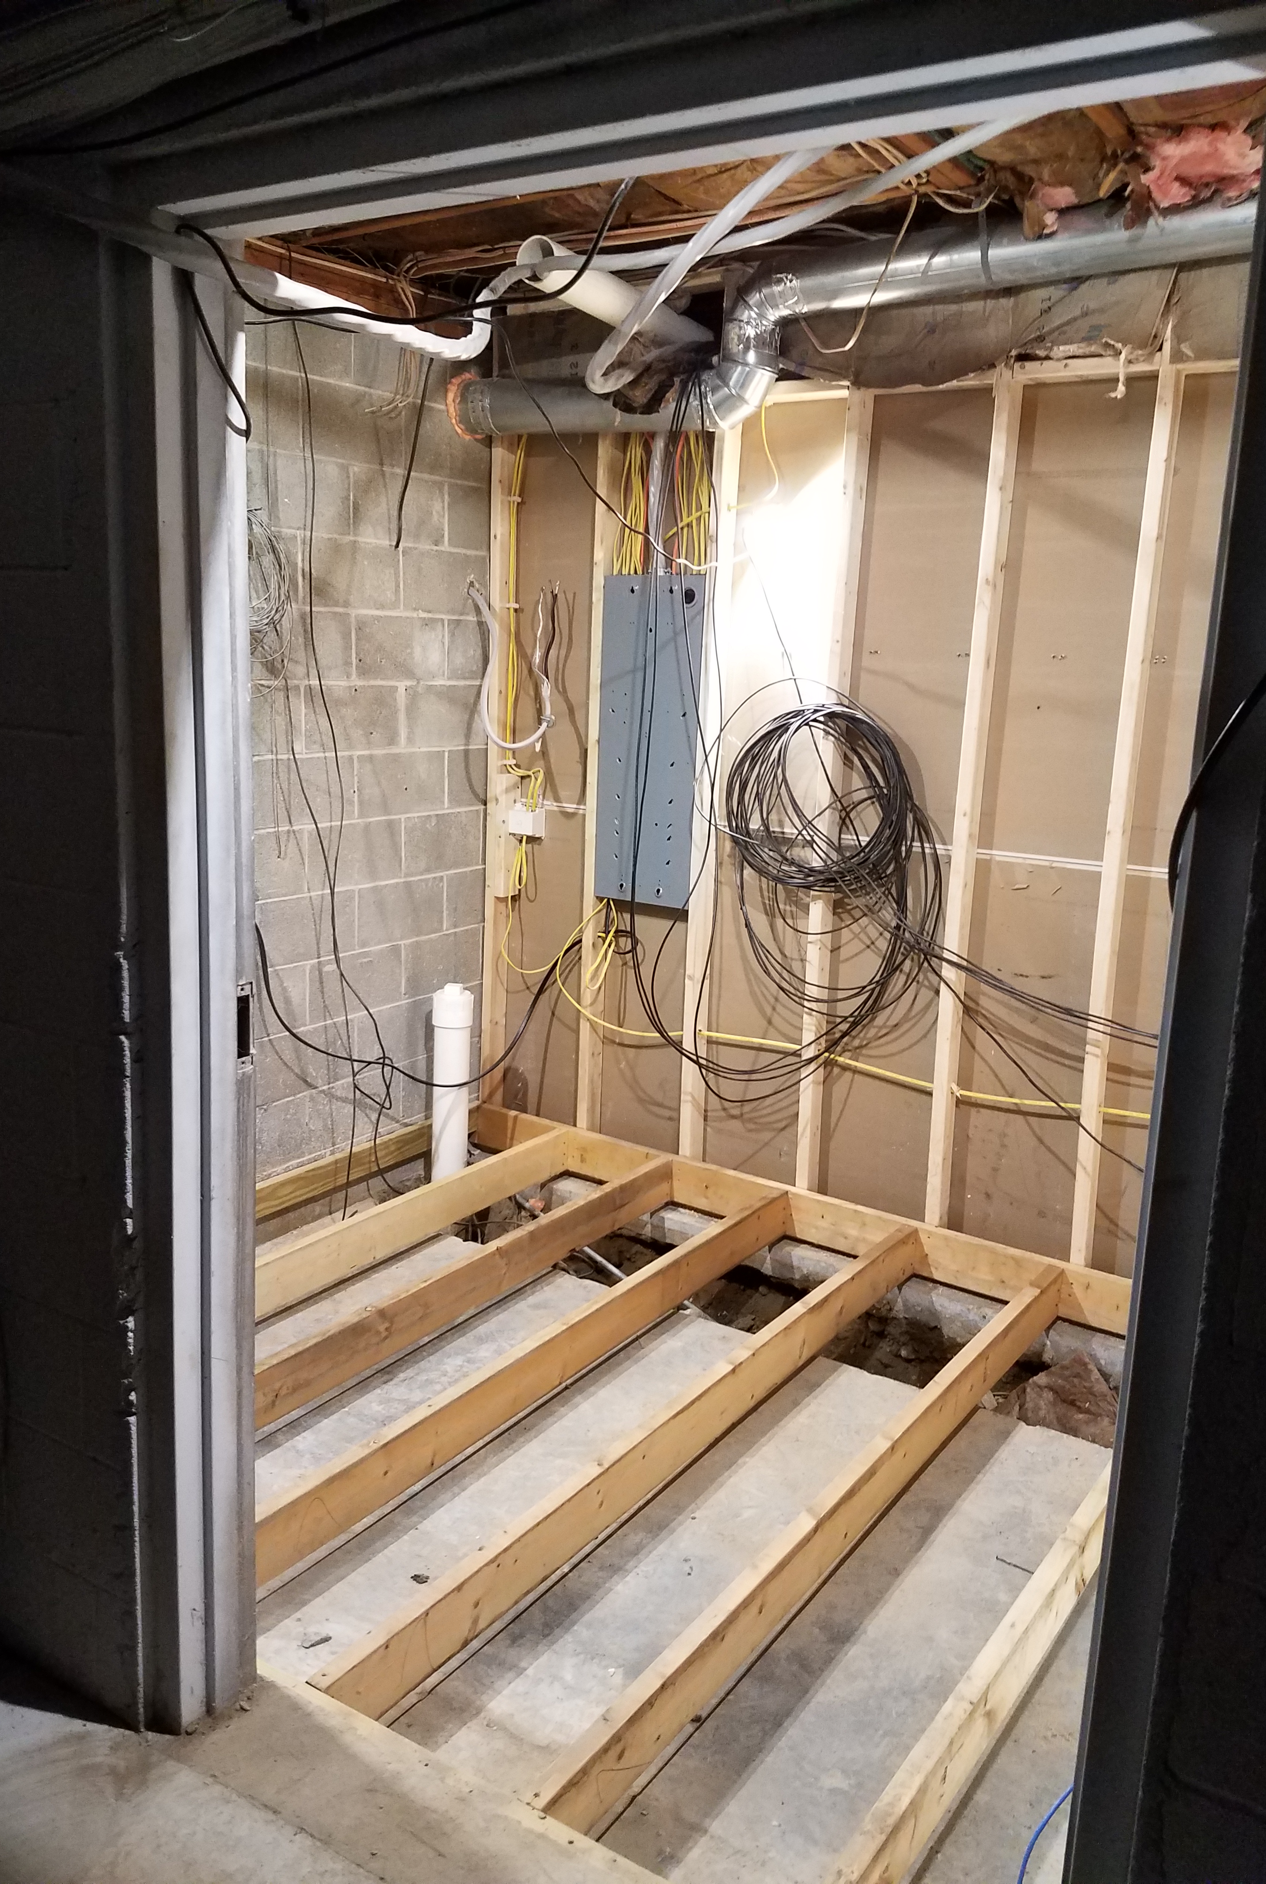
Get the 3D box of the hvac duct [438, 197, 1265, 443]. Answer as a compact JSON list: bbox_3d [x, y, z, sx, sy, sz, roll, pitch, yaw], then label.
[{"bbox_3d":[0.427,-1.563,3.613,2.376,0.446,0.287,10,14,36],"label":"hvac duct"}]

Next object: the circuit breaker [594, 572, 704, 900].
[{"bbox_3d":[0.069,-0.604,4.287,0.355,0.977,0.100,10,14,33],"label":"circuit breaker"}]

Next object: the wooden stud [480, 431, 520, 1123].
[{"bbox_3d":[-0.440,-0.523,4.666,0.039,2.270,0.086,10,15,33],"label":"wooden stud"}]

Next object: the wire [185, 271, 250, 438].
[{"bbox_3d":[-0.492,-0.708,1.708,0.050,0.175,0.090,10,14,33],"label":"wire"}]

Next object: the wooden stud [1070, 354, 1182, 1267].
[{"bbox_3d":[1.227,-0.246,3.554,0.039,2.320,0.086,10,15,33],"label":"wooden stud"}]

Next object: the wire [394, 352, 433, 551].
[{"bbox_3d":[-0.625,-1.393,4.057,0.160,0.510,0.045,10,14,33],"label":"wire"}]

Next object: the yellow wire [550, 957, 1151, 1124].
[{"bbox_3d":[0.533,0.264,4.075,1.880,0.205,0.100,10,14,33],"label":"yellow wire"}]

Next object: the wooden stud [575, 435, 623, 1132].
[{"bbox_3d":[-0.099,-0.462,4.439,0.039,2.270,0.086,10,15,33],"label":"wooden stud"}]

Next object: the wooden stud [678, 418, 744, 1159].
[{"bbox_3d":[0.228,-0.403,4.222,0.039,2.270,0.086,10,15,33],"label":"wooden stud"}]

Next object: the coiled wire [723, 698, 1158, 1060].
[{"bbox_3d":[0.773,-0.122,3.718,1.250,0.995,0.200,10,15,33],"label":"coiled wire"}]

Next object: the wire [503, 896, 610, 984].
[{"bbox_3d":[-0.255,-0.012,4.543,0.430,0.295,0.090,10,14,33],"label":"wire"}]

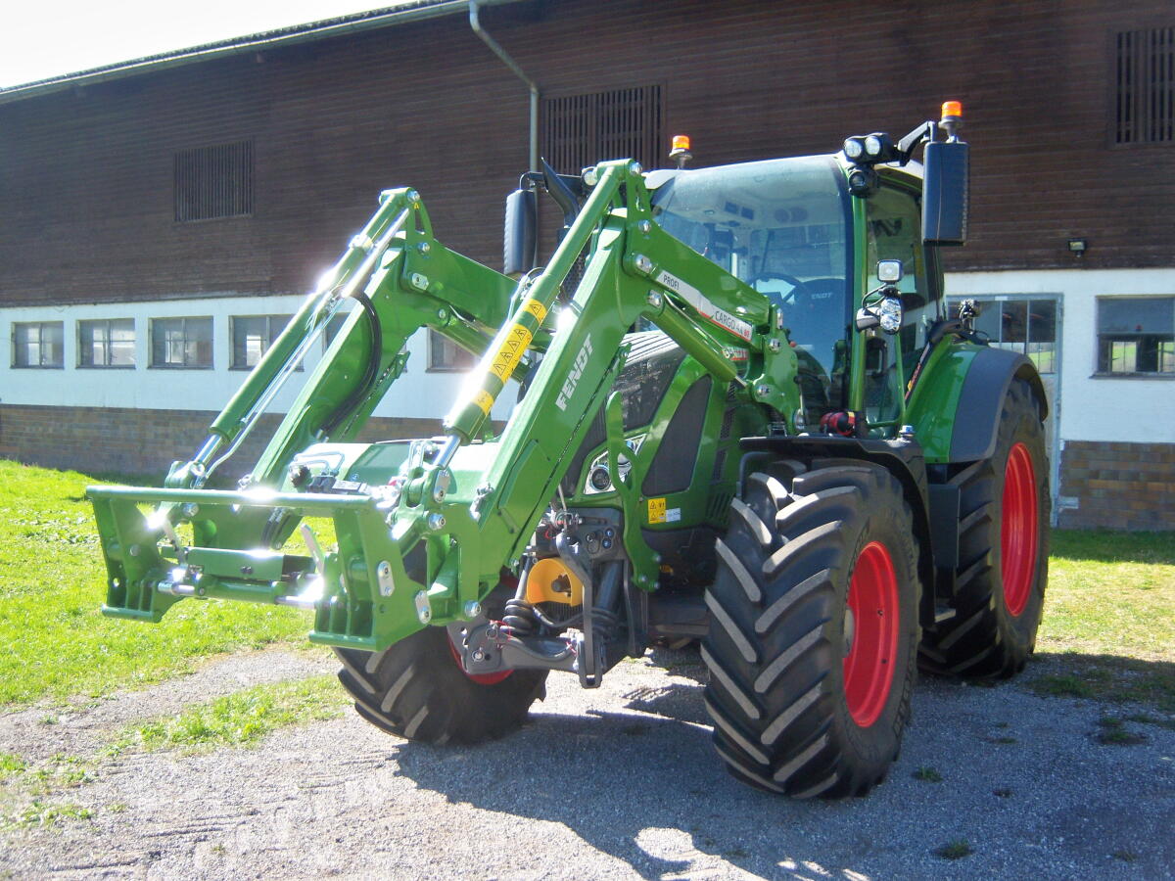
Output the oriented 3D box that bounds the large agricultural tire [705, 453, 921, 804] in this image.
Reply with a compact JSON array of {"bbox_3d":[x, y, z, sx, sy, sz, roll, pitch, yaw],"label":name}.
[{"bbox_3d":[0.956,0.753,5.012,0.490,1.350,1.350,3,3,32],"label":"large agricultural tire"}]

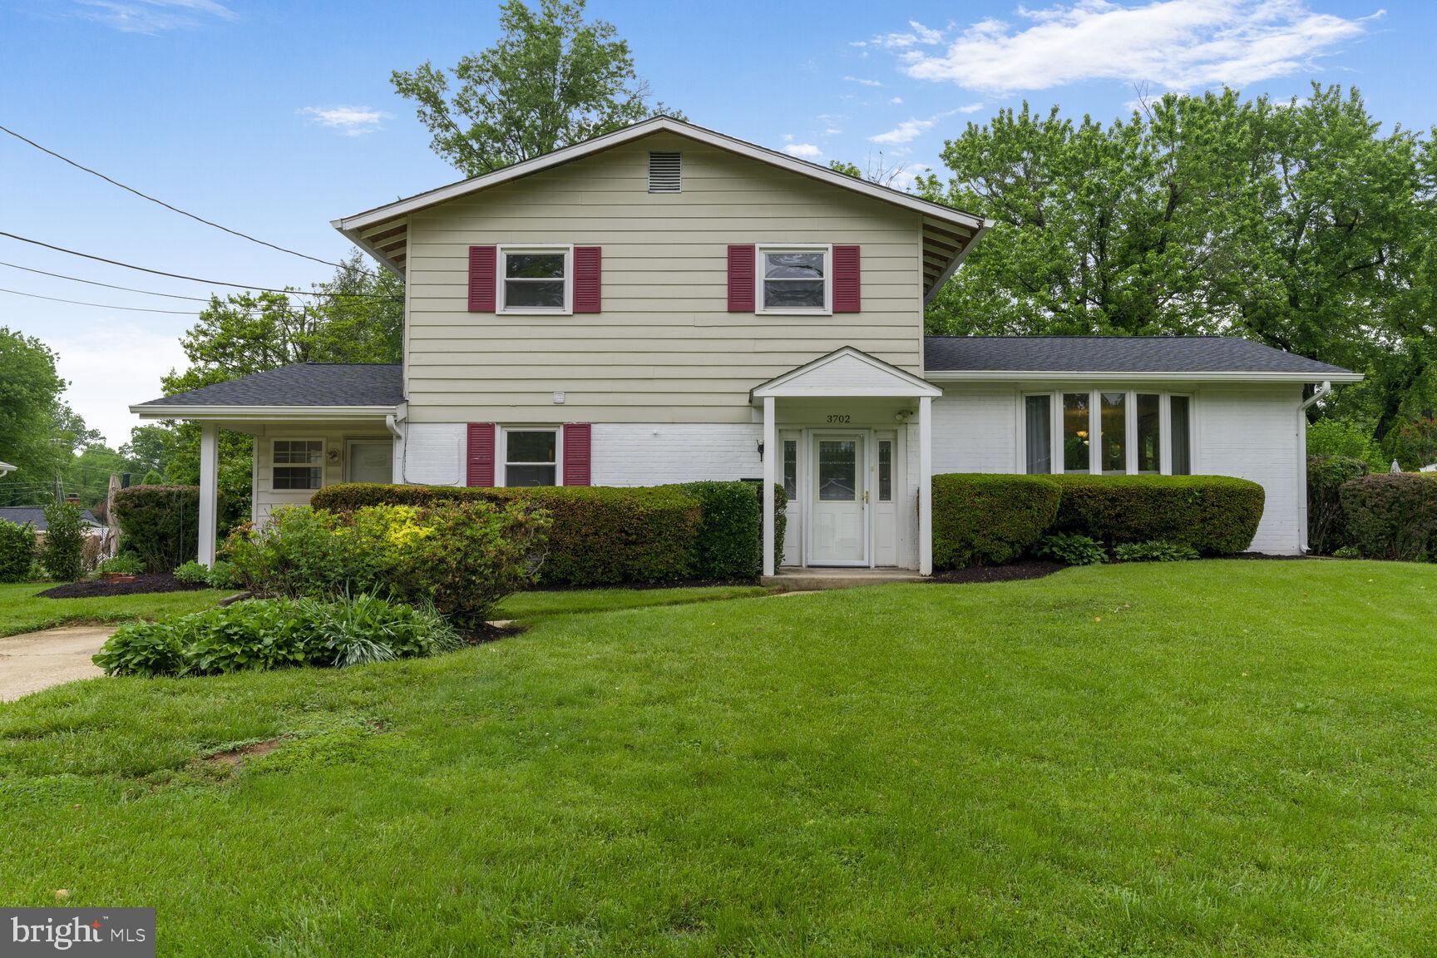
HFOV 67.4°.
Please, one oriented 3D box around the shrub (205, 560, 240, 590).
[{"bbox_3d":[-7.052,1.360,15.350,0.538,0.415,0.500,0,-3,0],"label":"shrub"}]

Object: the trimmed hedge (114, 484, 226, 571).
[{"bbox_3d":[-9.631,0.888,18.980,2.118,1.581,1.200,0,-3,0],"label":"trimmed hedge"}]

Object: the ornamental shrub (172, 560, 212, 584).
[{"bbox_3d":[-7.647,1.346,15.651,0.579,0.341,0.500,0,-3,0],"label":"ornamental shrub"}]

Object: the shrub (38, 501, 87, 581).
[{"bbox_3d":[-11.056,1.040,18.170,0.857,1.361,0.800,0,-3,0],"label":"shrub"}]

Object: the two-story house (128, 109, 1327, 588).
[{"bbox_3d":[1.000,-1.794,20.222,19.400,6.900,10.400,0,-3,0],"label":"two-story house"}]

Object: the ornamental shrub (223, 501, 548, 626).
[{"bbox_3d":[-3.671,0.913,11.868,3.499,1.357,1.700,0,-3,0],"label":"ornamental shrub"}]

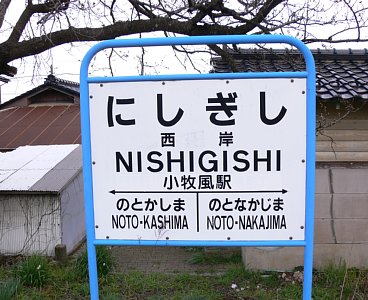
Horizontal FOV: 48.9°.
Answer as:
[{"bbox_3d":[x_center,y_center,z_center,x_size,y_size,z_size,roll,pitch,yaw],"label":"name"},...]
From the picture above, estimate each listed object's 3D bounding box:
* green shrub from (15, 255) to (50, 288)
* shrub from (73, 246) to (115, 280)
[{"bbox_3d":[-1.929,1.547,5.150,0.470,0.400,0.450,-1,7,0],"label":"green shrub"},{"bbox_3d":[-1.206,1.516,5.450,0.540,0.410,0.500,-1,7,0],"label":"shrub"}]

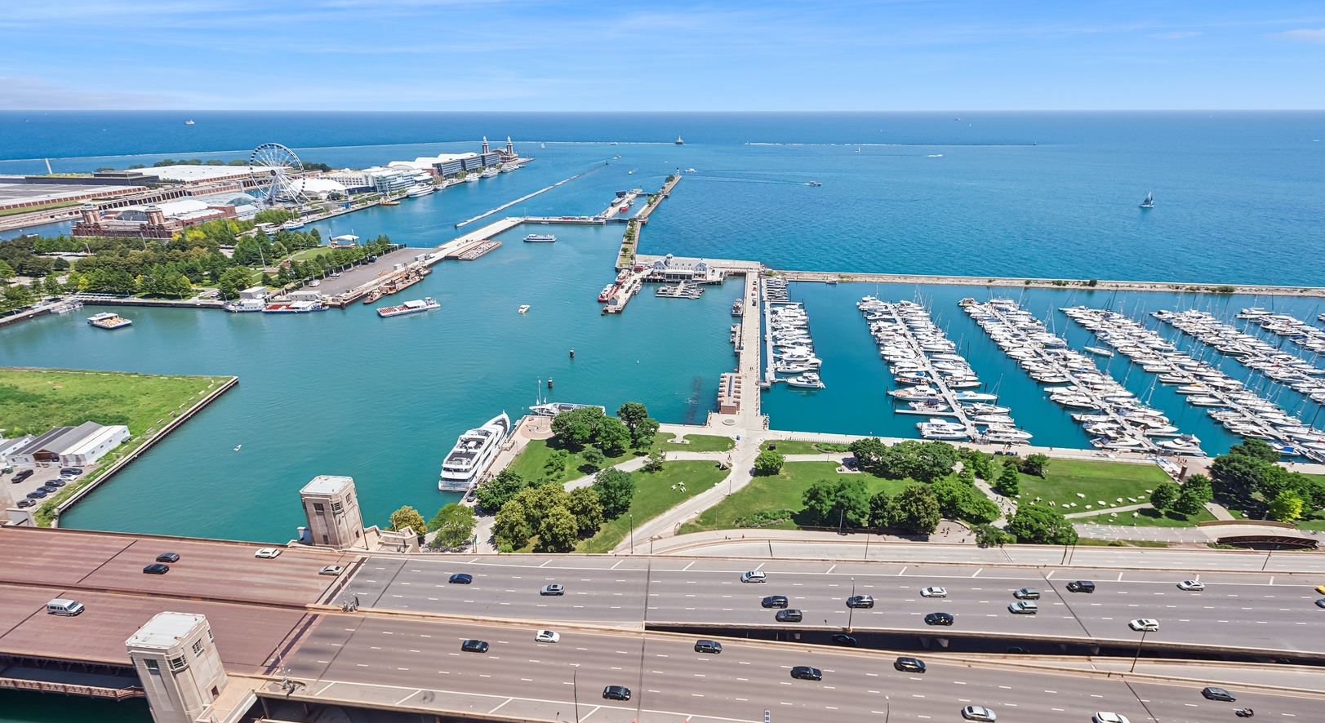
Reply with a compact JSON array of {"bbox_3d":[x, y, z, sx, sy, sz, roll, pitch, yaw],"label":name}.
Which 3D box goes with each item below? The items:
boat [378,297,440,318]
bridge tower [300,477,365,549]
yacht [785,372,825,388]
[{"bbox_3d":[-139.080,-30.270,341.790,30.000,5.800,9.300,-14,26,-30],"label":"boat"},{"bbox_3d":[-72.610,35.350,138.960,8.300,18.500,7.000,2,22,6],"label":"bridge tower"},{"bbox_3d":[57.360,7.360,249.970,14.000,5.200,4.500,3,22,8],"label":"yacht"}]

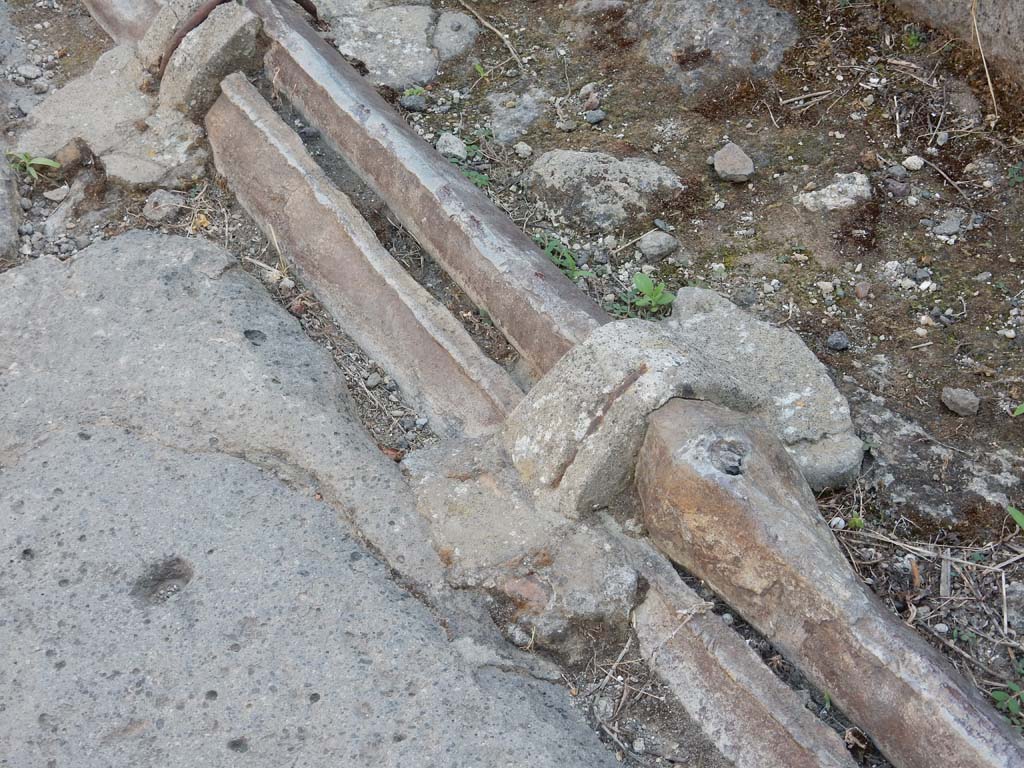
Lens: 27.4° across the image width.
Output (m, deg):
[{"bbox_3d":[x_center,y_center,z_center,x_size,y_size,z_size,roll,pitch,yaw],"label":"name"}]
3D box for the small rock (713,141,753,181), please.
[{"bbox_3d":[0.303,-0.303,2.876,0.056,0.037,0.043,0,38,0],"label":"small rock"}]

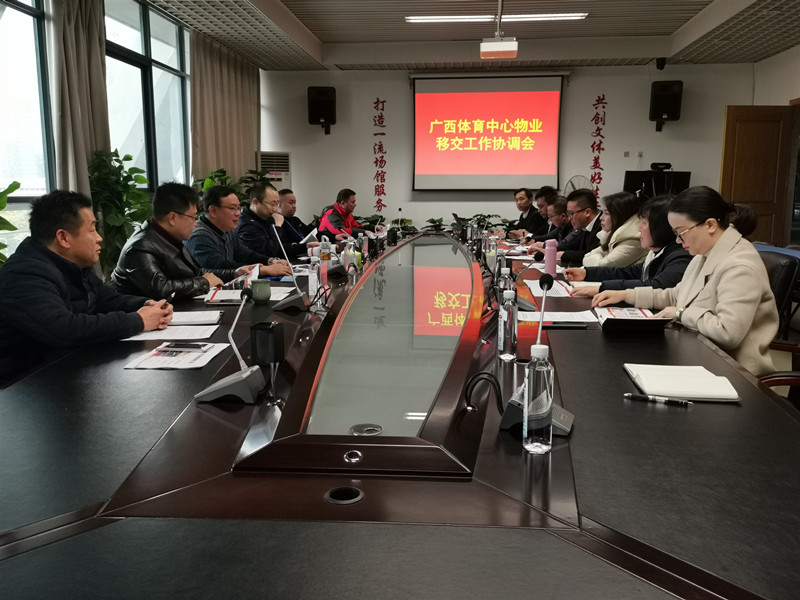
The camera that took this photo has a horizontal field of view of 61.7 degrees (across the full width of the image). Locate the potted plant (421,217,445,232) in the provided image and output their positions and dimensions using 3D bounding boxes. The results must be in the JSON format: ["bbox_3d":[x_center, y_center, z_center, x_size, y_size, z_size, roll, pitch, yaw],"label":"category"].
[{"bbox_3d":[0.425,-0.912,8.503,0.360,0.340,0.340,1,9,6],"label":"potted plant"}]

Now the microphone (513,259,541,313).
[{"bbox_3d":[0.504,-0.084,2.762,0.175,0.230,0.110,2,9,14],"label":"microphone"}]

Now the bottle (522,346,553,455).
[{"bbox_3d":[0.255,0.179,1.226,0.052,0.196,0.052,1,9,5],"label":"bottle"}]

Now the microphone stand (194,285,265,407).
[{"bbox_3d":[-0.392,0.098,1.546,0.142,0.258,0.110,1,9,5],"label":"microphone stand"}]

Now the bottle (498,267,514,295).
[{"bbox_3d":[0.387,-0.017,2.458,0.053,0.191,0.053,1,9,6],"label":"bottle"}]

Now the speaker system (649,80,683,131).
[{"bbox_3d":[3.484,-2.566,8.795,0.370,0.560,0.310,2,17,10],"label":"speaker system"}]

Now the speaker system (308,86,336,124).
[{"bbox_3d":[-1.181,-2.991,10.383,0.400,0.540,0.330,1,9,5],"label":"speaker system"}]

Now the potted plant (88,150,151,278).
[{"bbox_3d":[-2.177,-0.396,5.322,0.460,1.563,0.460,1,9,5],"label":"potted plant"}]

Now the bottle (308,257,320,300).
[{"bbox_3d":[-0.360,-0.081,2.845,0.053,0.191,0.053,1,9,6],"label":"bottle"}]

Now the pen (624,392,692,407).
[{"bbox_3d":[0.599,0.230,1.554,0.151,0.012,0.012,4,10,25],"label":"pen"}]

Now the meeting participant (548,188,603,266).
[{"bbox_3d":[1.270,-0.075,4.293,0.630,1.250,0.510,0,9,2],"label":"meeting participant"}]

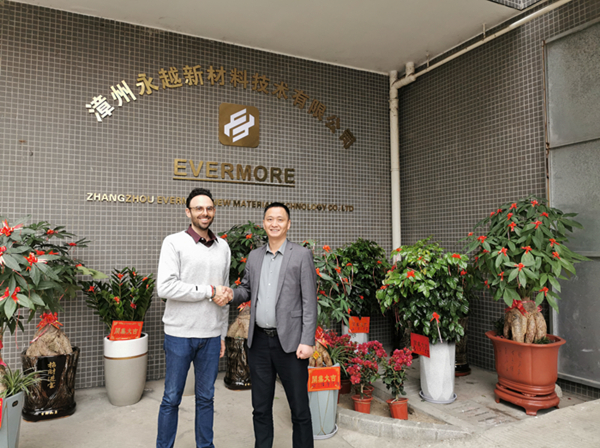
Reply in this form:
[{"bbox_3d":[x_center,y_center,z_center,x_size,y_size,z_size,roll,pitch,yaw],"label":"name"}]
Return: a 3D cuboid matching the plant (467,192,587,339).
[{"bbox_3d":[1.897,0.378,3.919,0.960,1.213,0.920,-1,-3,15],"label":"plant"}]

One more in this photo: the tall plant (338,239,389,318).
[{"bbox_3d":[0.759,0.660,5.510,0.600,0.952,0.560,0,-3,0],"label":"tall plant"}]

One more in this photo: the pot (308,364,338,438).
[{"bbox_3d":[0.171,1.323,3.554,0.270,0.512,0.270,0,-3,3],"label":"pot"}]

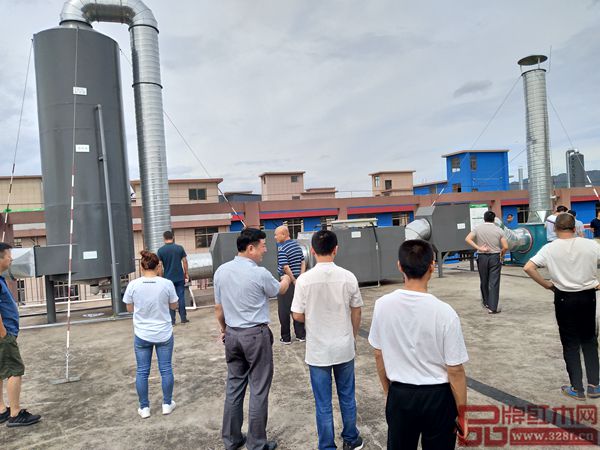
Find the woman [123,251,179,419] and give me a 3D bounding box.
[{"bbox_3d":[-1.437,1.037,4.381,0.500,1.570,0.360,-4,1,-13],"label":"woman"}]

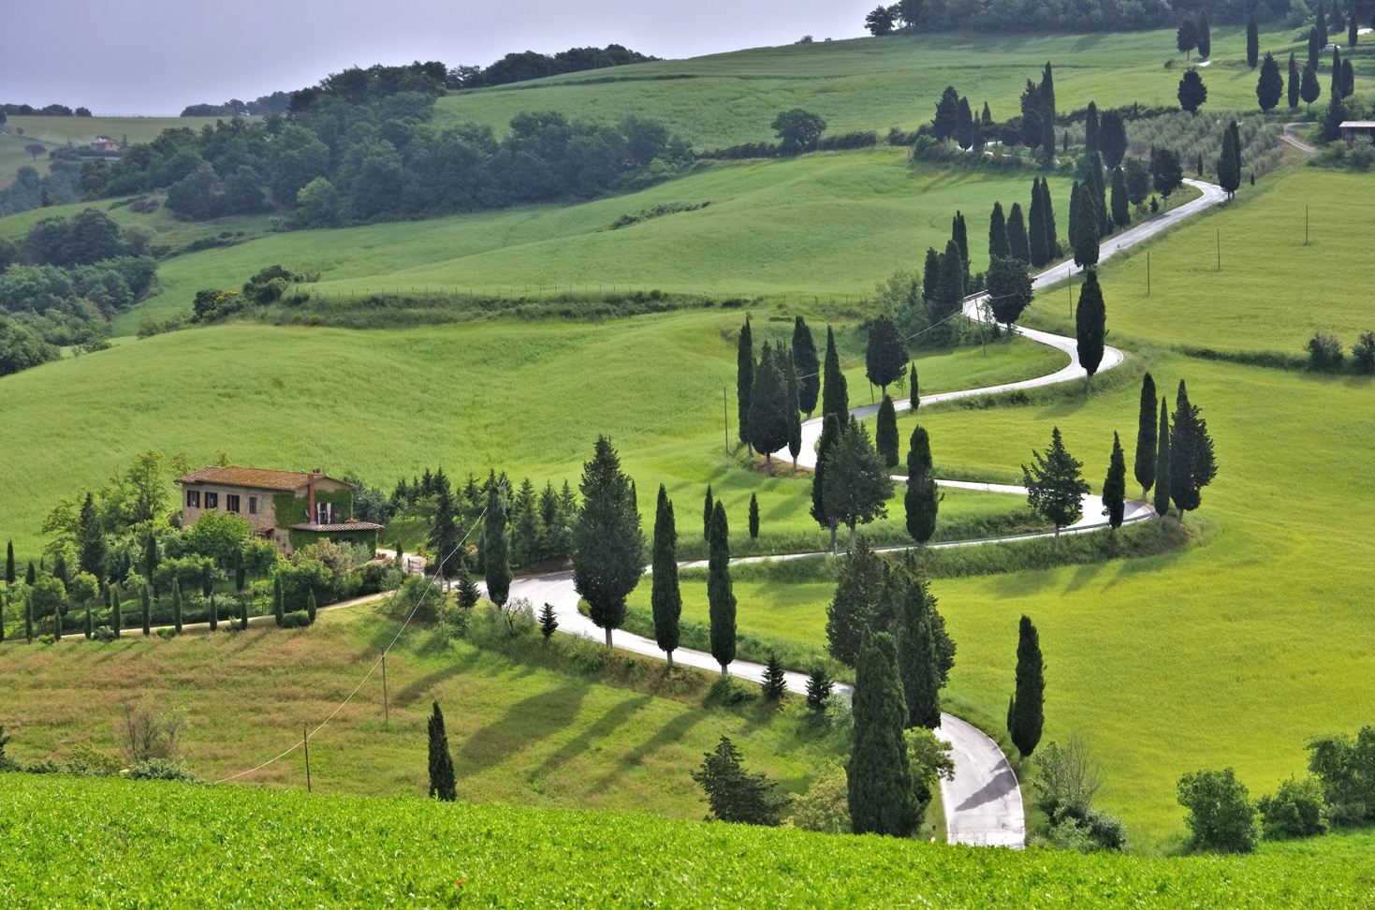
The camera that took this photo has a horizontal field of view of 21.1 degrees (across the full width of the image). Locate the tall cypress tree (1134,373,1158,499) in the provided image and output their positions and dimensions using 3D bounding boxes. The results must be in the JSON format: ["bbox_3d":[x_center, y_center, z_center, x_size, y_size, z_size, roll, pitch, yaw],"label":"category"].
[{"bbox_3d":[43.510,-1.730,351.000,2.200,12.270,2.150,0,4,0],"label":"tall cypress tree"}]

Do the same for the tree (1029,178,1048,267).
[{"bbox_3d":[46.690,-30.890,492.000,2.520,12.040,2.470,0,4,0],"label":"tree"}]

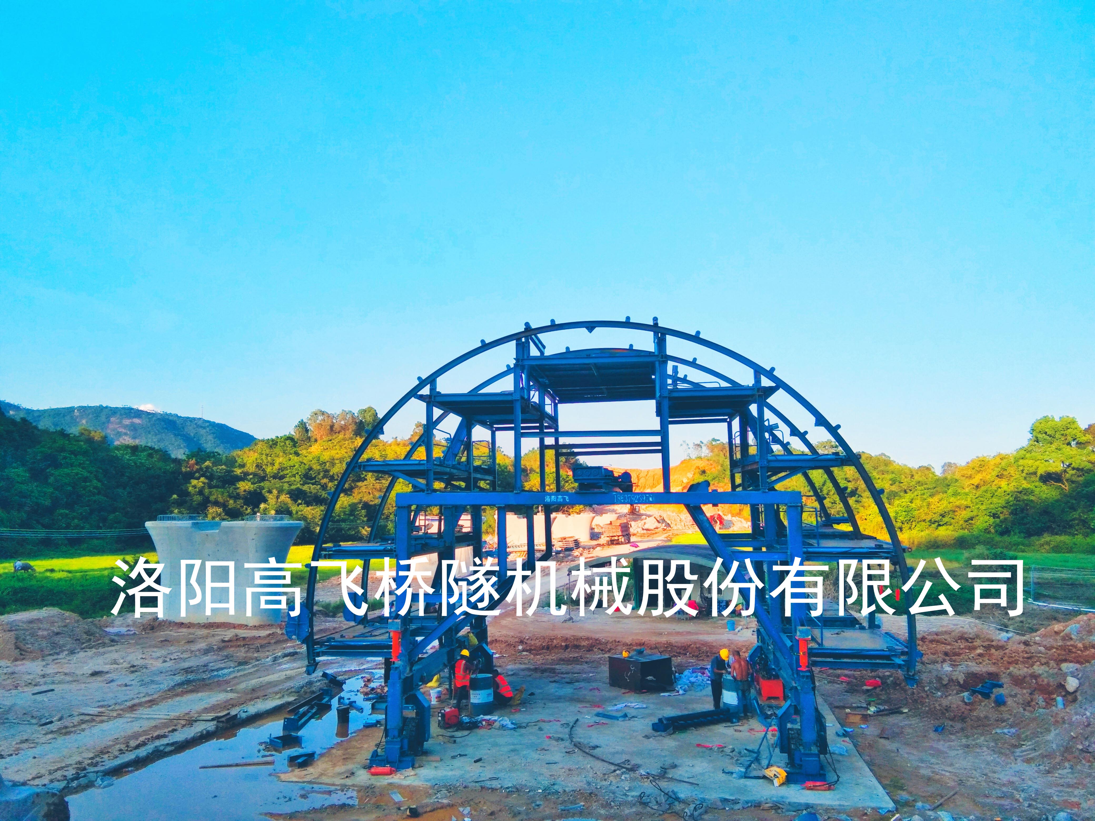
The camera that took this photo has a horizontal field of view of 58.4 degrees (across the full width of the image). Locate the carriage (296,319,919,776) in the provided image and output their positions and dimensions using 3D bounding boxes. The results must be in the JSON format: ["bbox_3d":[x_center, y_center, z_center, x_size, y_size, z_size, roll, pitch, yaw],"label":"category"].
[{"bbox_3d":[1.435,3.022,23.864,12.510,9.200,8.600,-1,-5,6],"label":"carriage"}]

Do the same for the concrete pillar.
[{"bbox_3d":[-13.868,6.870,42.000,6.800,4.500,2.900,-1,-5,10],"label":"concrete pillar"}]

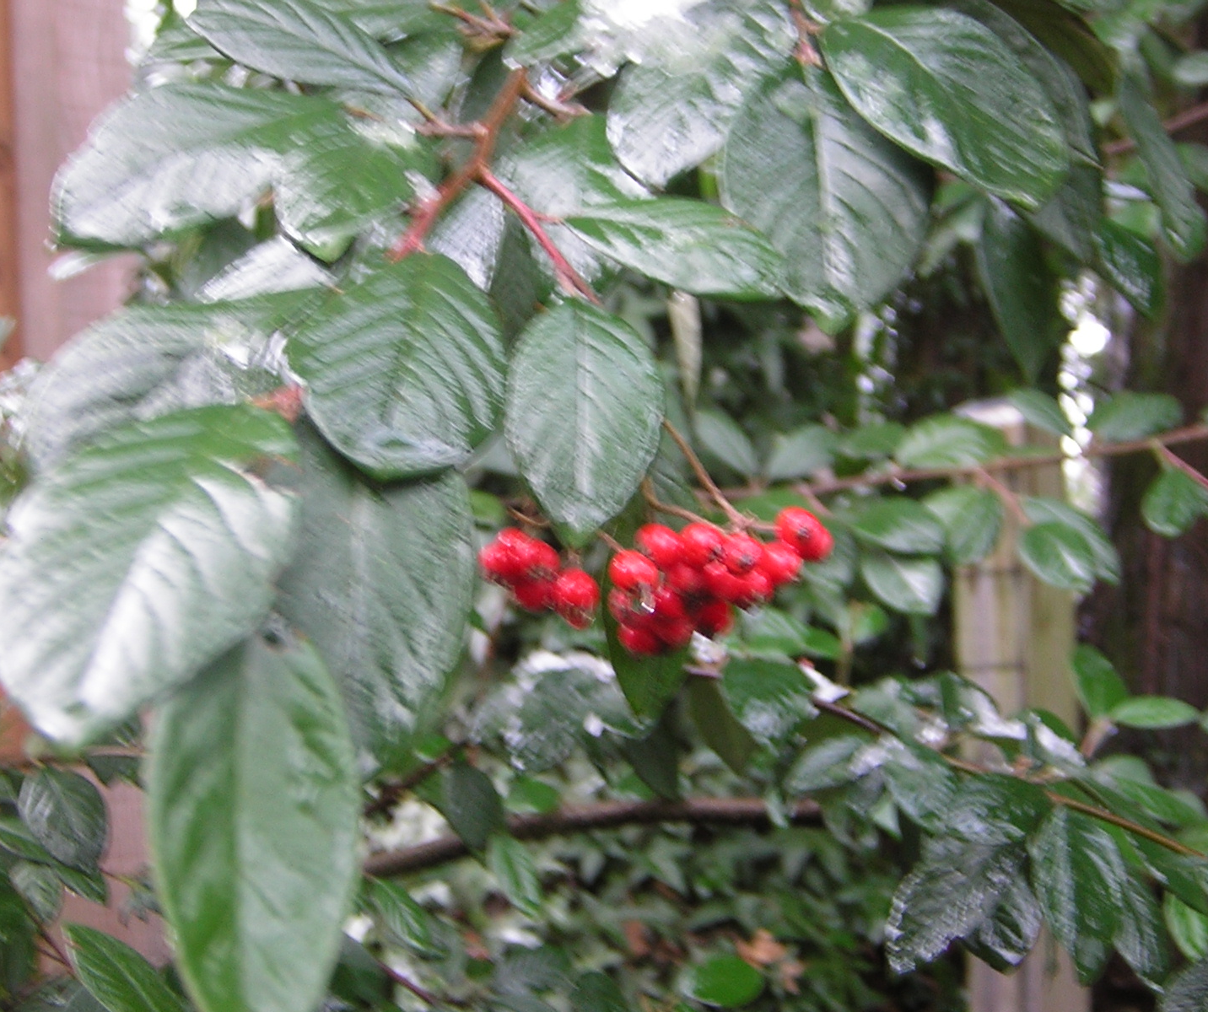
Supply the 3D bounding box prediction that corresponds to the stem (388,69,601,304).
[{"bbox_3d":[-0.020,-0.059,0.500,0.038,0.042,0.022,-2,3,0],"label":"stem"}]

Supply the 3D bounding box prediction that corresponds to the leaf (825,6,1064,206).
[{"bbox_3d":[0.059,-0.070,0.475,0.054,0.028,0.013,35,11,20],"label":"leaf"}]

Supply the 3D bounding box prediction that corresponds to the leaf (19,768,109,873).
[{"bbox_3d":[-0.198,0.116,1.000,0.029,0.042,0.008,-22,-25,-10],"label":"leaf"}]

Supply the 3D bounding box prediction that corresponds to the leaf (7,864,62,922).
[{"bbox_3d":[-0.218,0.149,1.050,0.021,0.026,0.006,-30,-28,-16],"label":"leaf"}]

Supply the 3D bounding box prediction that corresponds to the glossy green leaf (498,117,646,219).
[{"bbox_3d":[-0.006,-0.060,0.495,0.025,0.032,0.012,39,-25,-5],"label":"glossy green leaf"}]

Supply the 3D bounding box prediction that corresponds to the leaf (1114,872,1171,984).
[{"bbox_3d":[0.163,0.127,0.830,0.019,0.042,0.007,-14,-24,-16],"label":"leaf"}]

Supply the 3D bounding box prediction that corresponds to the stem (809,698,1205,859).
[{"bbox_3d":[0.121,0.082,0.820,0.127,0.013,0.013,22,0,3],"label":"stem"}]

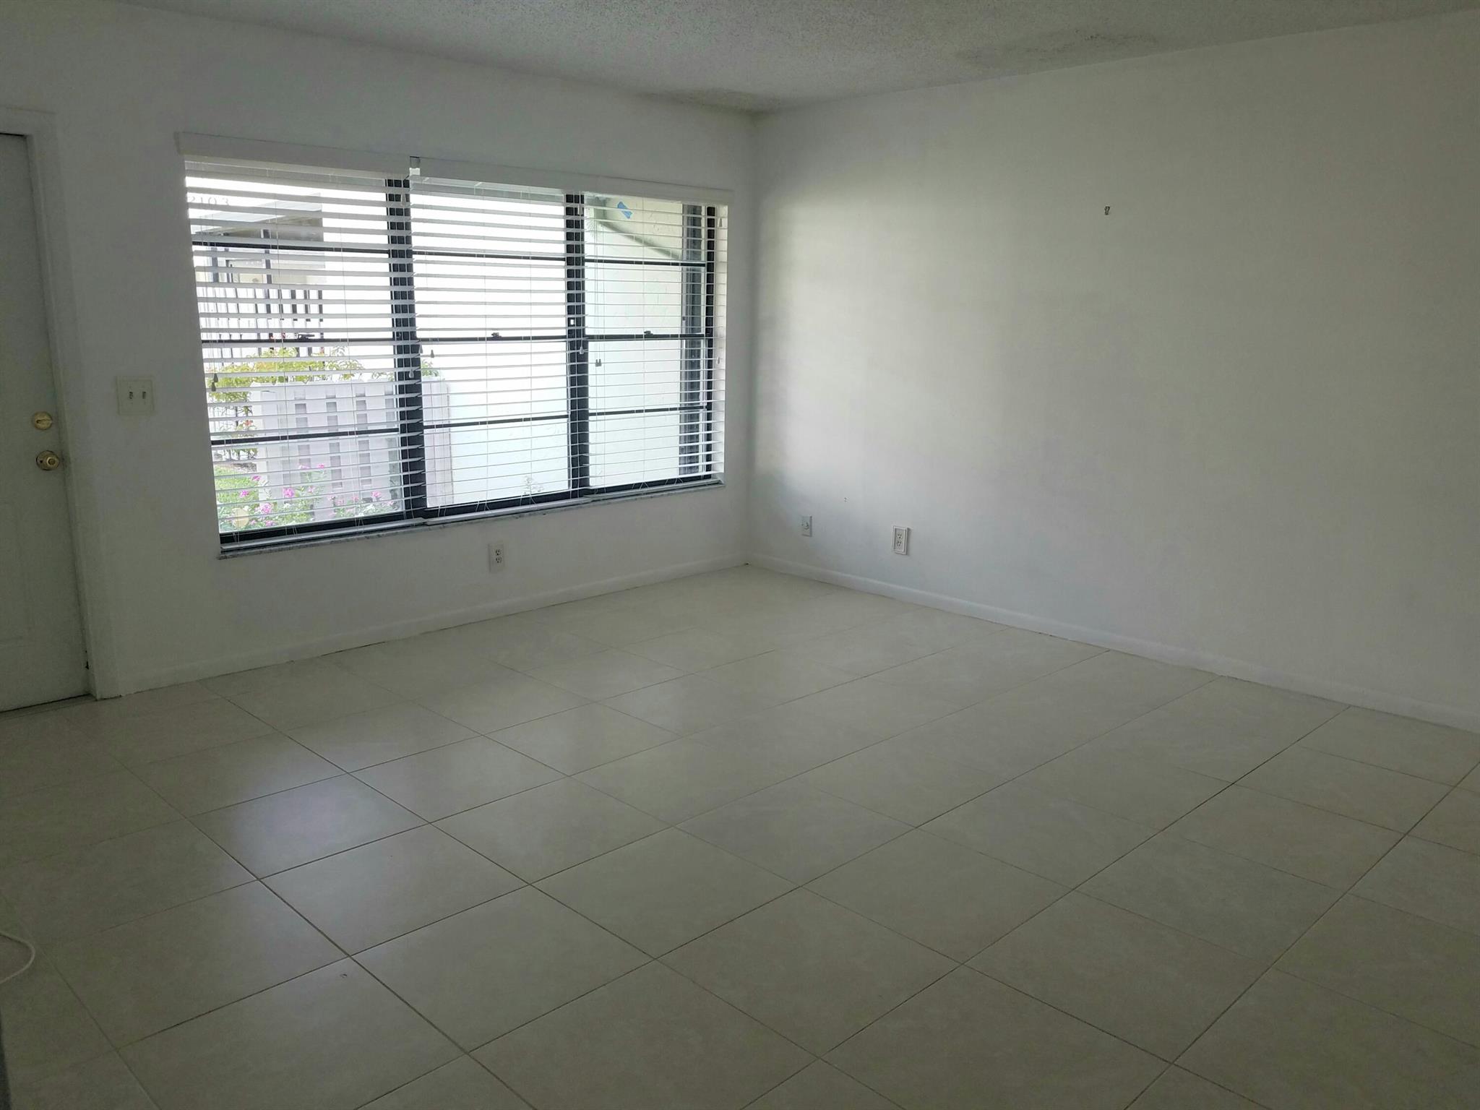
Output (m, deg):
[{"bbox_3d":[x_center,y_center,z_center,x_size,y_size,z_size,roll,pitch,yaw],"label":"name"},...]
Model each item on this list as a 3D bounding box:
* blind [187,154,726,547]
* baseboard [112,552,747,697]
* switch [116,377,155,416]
[{"bbox_3d":[-1.107,-0.955,5.263,0.110,1.501,2.788,12,17,44],"label":"blind"},{"bbox_3d":[-1.176,0.267,5.401,0.016,0.076,3.419,12,17,44],"label":"baseboard"},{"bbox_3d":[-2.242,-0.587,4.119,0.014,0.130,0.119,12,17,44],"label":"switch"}]

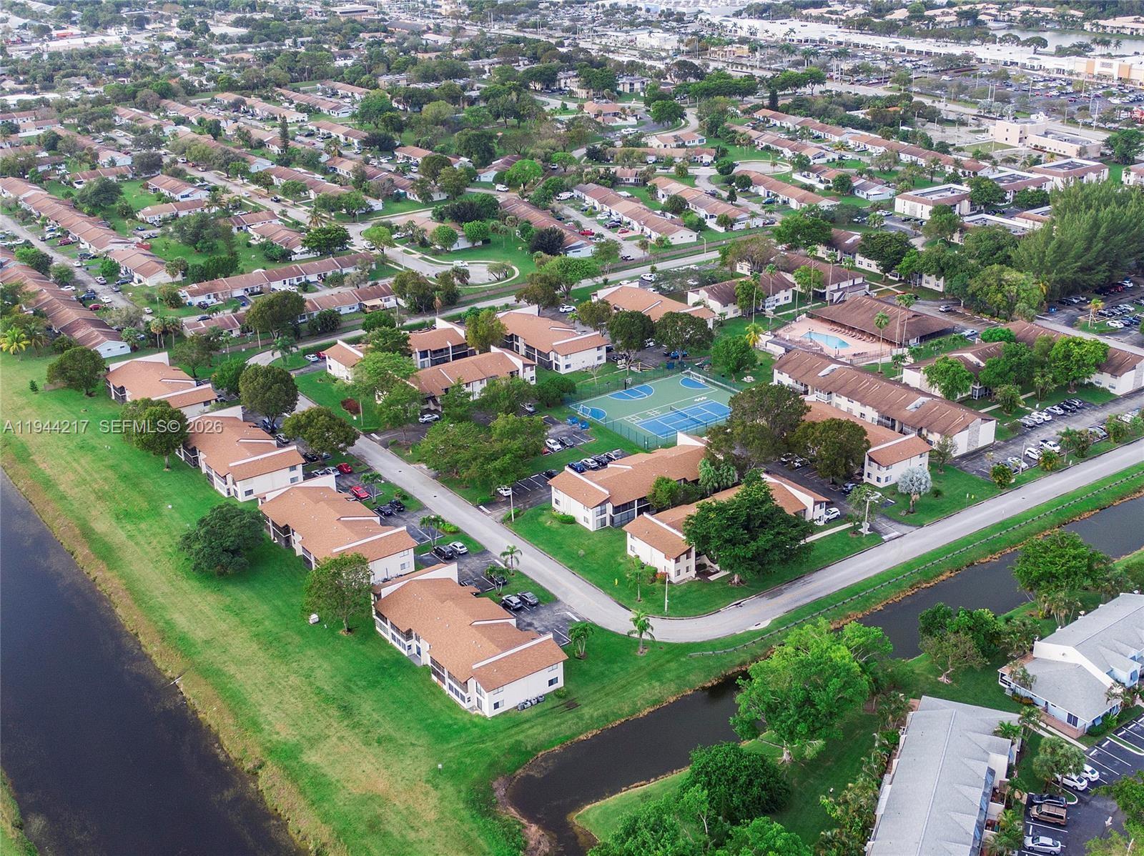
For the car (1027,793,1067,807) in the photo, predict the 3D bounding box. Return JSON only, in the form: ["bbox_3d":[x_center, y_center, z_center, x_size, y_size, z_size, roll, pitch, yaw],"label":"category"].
[{"bbox_3d":[68.152,53.719,193.182,4.650,1.480,1.850,6,25,16],"label":"car"}]

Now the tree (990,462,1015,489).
[{"bbox_3d":[89.437,10.076,281.592,4.690,5.170,4.690,-2,23,0],"label":"tree"}]

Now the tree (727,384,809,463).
[{"bbox_3d":[43.038,-0.908,296.907,17.620,16.300,17.620,-2,23,0],"label":"tree"}]

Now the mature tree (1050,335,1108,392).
[{"bbox_3d":[123.431,-15.400,327.964,14.000,13.300,13.300,-2,23,0],"label":"mature tree"}]

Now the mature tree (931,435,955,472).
[{"bbox_3d":[79.048,5.575,287.334,5.300,8.400,5.200,-2,23,0],"label":"mature tree"}]

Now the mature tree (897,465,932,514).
[{"bbox_3d":[68.413,12.400,269.895,7.100,9.900,7.000,-2,23,0],"label":"mature tree"}]

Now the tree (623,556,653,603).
[{"bbox_3d":[11.971,28.085,246.256,4.800,8.200,4.800,0,24,3],"label":"tree"}]

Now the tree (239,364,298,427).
[{"bbox_3d":[-70.910,-6.580,317.680,13.480,15.350,13.480,-7,24,-12],"label":"tree"}]

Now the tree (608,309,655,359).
[{"bbox_3d":[15.798,-24.260,359.854,11.900,13.000,11.900,0,24,3],"label":"tree"}]

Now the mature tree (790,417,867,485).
[{"bbox_3d":[54.270,5.650,284.650,15.860,13.390,15.860,3,24,11],"label":"mature tree"}]

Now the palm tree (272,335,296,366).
[{"bbox_3d":[-76.743,-20.479,359.723,6.300,7.700,6.100,-2,23,0],"label":"palm tree"}]

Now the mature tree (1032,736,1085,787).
[{"bbox_3d":[70.010,49.121,194.969,7.000,8.400,7.000,9,25,21],"label":"mature tree"}]

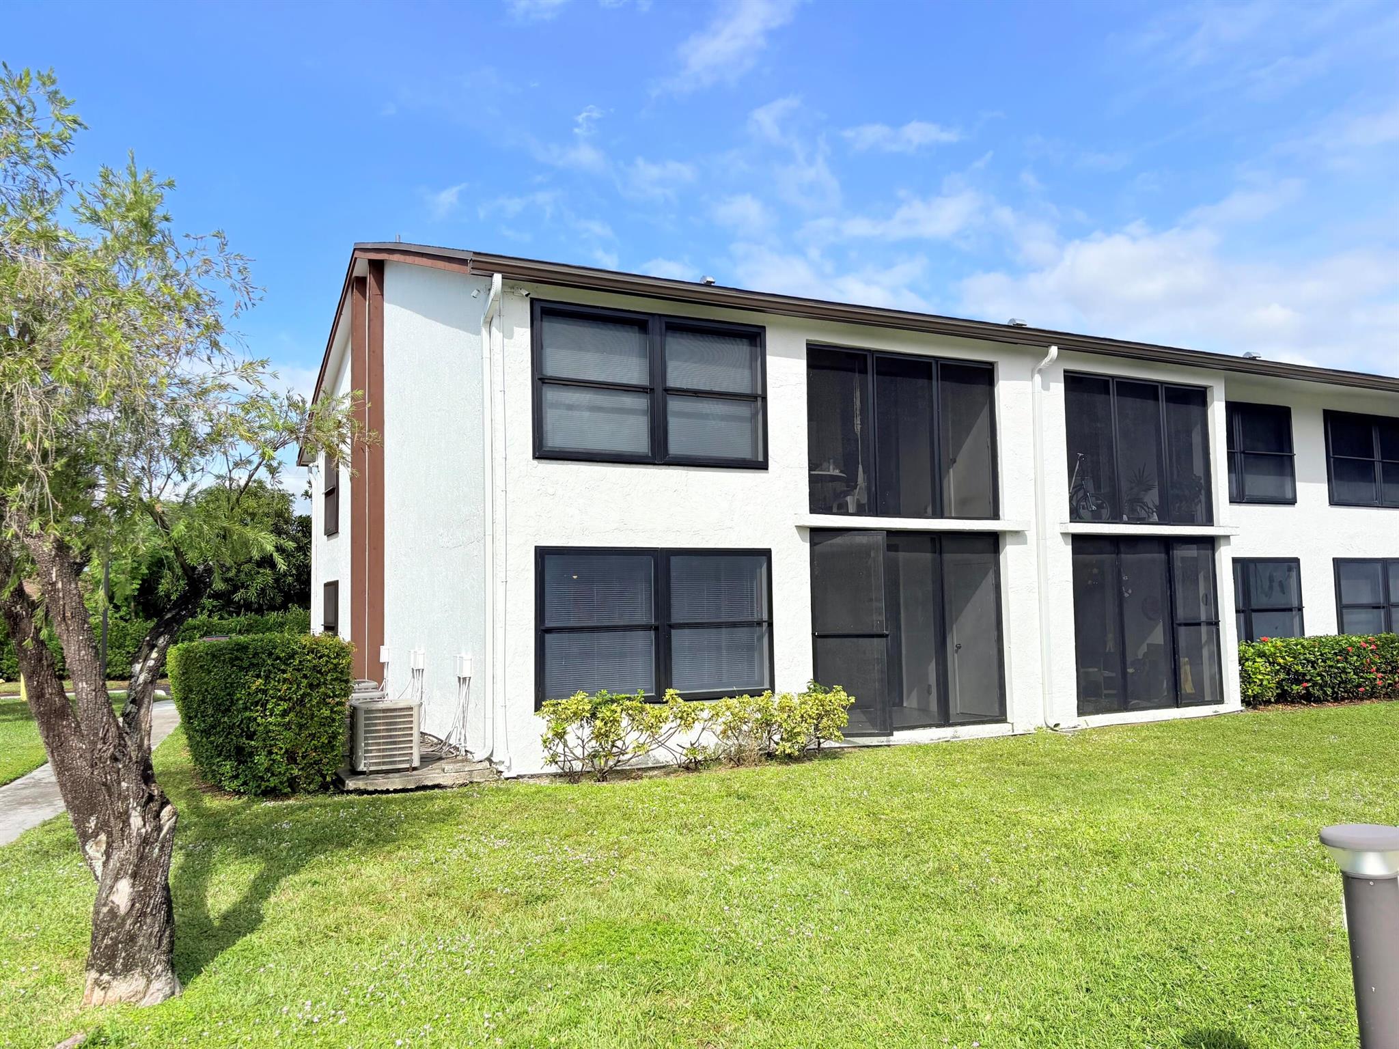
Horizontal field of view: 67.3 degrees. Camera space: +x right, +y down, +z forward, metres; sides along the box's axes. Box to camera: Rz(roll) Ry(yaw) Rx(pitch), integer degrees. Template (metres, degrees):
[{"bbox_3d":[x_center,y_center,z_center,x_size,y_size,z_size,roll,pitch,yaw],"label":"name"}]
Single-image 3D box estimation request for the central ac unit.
[{"bbox_3d":[-3.178,2.136,10.606,0.610,0.645,0.600,1,-5,-27],"label":"central ac unit"}]

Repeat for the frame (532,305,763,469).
[{"bbox_3d":[-0.469,-1.478,11.463,2.798,1.670,0.120,1,-5,-27],"label":"frame"}]

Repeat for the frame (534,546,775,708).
[{"bbox_3d":[-0.417,1.084,11.262,2.798,1.670,0.120,1,-5,-27],"label":"frame"}]

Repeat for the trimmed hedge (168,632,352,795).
[{"bbox_3d":[-4.336,1.812,10.355,1.530,1.410,1.800,1,-5,-27],"label":"trimmed hedge"}]

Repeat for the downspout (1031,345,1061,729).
[{"bbox_3d":[4.577,0.162,13.675,0.100,4.960,0.400,1,-5,-27],"label":"downspout"}]

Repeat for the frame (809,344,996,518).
[{"bbox_3d":[2.602,-1.121,13.100,2.945,2.082,0.100,1,-5,-27],"label":"frame"}]

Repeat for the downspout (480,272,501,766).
[{"bbox_3d":[-2.072,-0.037,10.330,0.170,4.820,0.600,1,-5,-27],"label":"downspout"}]

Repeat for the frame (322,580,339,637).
[{"bbox_3d":[-7.068,1.920,20.164,0.120,1.670,1.500,1,-5,-27],"label":"frame"}]

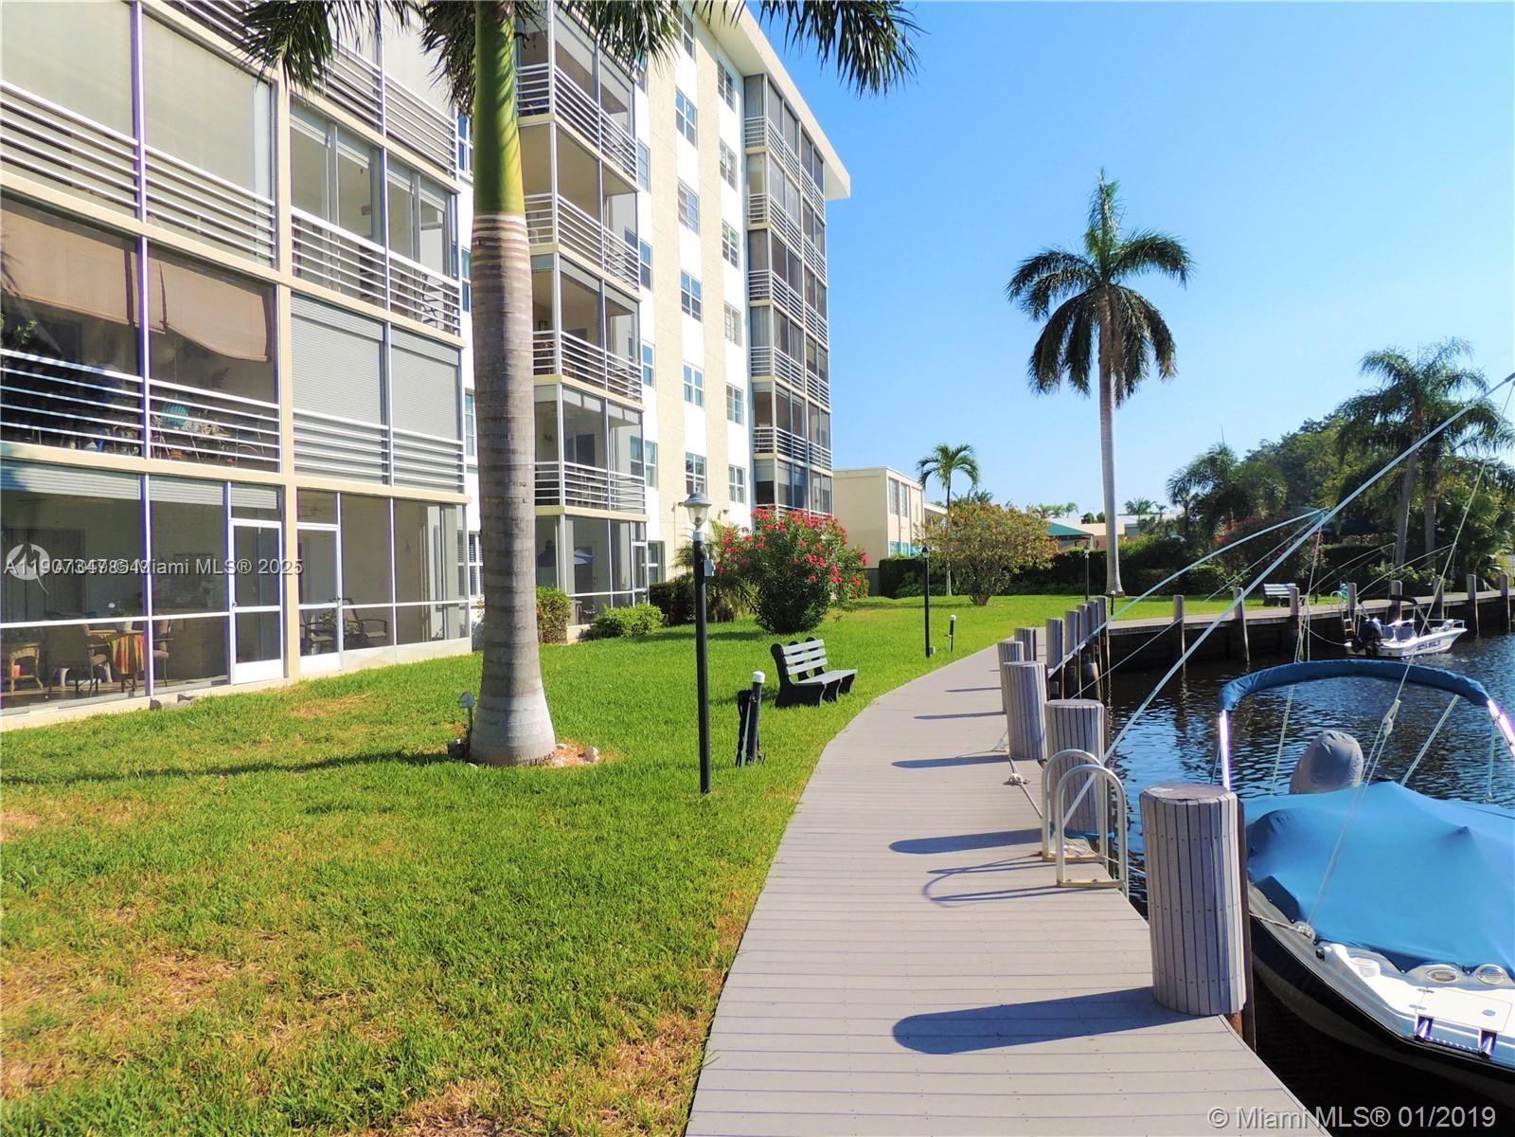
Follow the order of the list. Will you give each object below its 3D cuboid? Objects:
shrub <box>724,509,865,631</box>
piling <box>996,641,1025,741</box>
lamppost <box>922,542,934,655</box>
[{"bbox_3d":[0.894,0.015,25.611,3.400,3.000,3.200,-2,0,2],"label":"shrub"},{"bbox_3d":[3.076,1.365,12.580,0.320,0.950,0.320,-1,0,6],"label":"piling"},{"bbox_3d":[3.363,0.663,20.900,0.180,2.260,0.180,-1,0,0],"label":"lamppost"}]

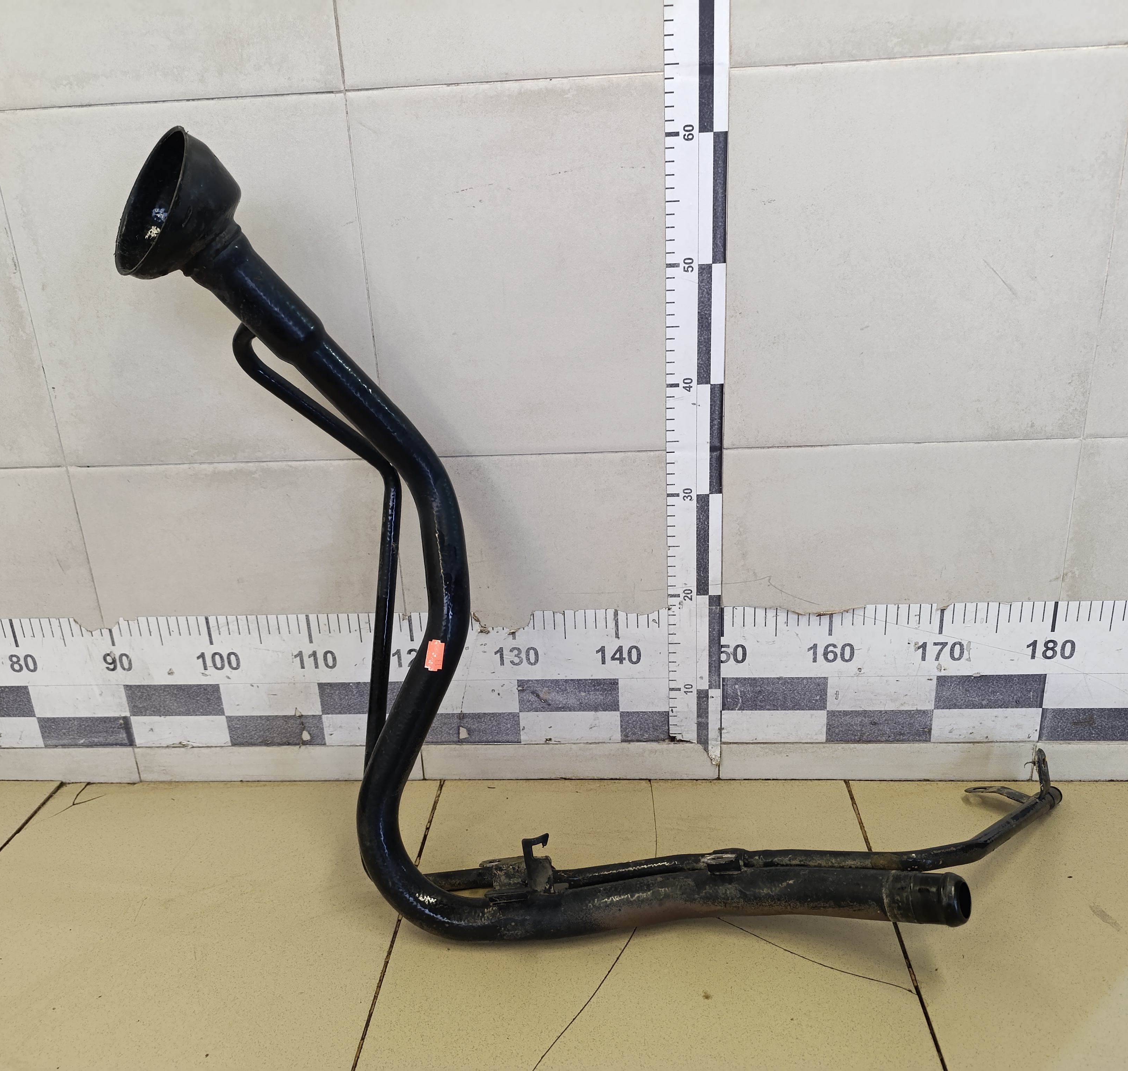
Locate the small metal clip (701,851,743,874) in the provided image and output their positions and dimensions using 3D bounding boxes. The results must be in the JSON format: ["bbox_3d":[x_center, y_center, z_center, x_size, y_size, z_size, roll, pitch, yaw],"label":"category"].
[{"bbox_3d":[0.127,0.264,0.762,0.034,0.015,0.016,-1,20,4],"label":"small metal clip"}]

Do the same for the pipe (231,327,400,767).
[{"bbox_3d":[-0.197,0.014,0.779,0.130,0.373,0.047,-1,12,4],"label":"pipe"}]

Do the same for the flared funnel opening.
[{"bbox_3d":[-0.299,-0.252,0.755,0.066,0.122,0.122,19,1,-41],"label":"flared funnel opening"}]

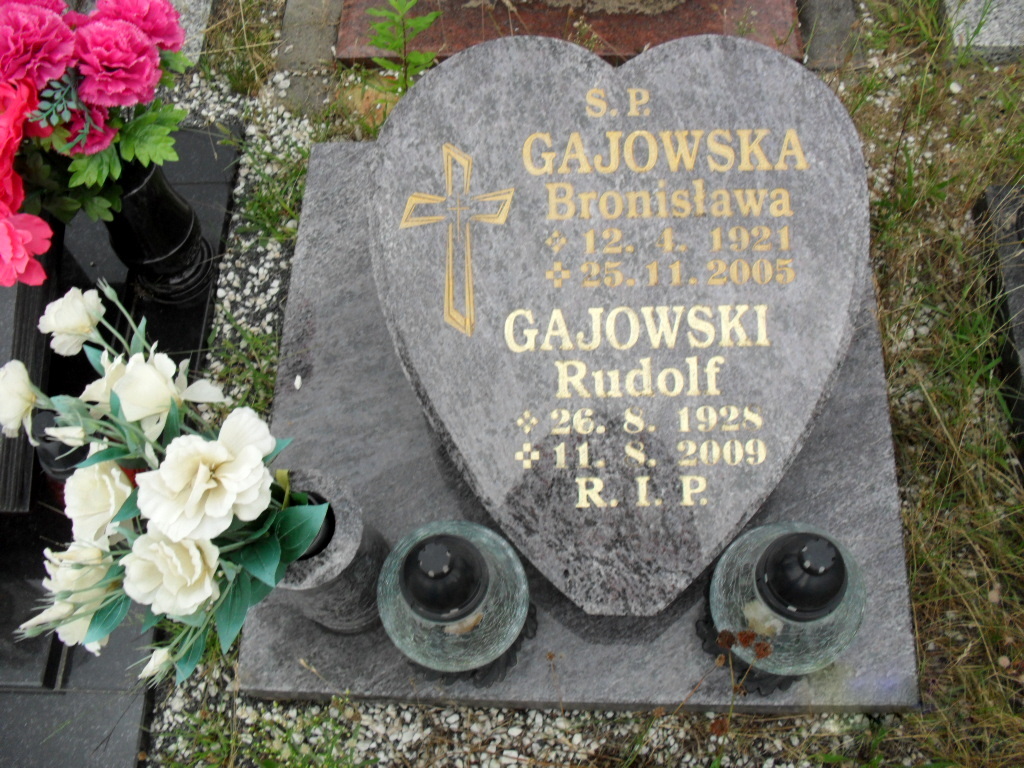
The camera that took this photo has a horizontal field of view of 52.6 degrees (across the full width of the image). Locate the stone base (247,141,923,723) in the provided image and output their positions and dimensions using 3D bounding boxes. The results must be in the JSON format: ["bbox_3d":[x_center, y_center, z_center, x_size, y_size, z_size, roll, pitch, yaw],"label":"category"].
[{"bbox_3d":[0.078,0.020,1.247,0.710,0.075,0.701,0,67,4],"label":"stone base"}]

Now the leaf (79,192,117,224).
[{"bbox_3d":[-0.424,-0.181,1.065,0.039,0.014,0.031,-17,92,-14],"label":"leaf"}]

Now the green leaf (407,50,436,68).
[{"bbox_3d":[-0.122,-0.437,1.395,0.045,0.009,0.022,-24,68,-13],"label":"green leaf"}]

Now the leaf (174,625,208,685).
[{"bbox_3d":[-0.264,0.223,0.852,0.024,0.010,0.062,28,104,-3],"label":"leaf"}]

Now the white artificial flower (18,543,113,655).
[{"bbox_3d":[-0.364,0.175,0.845,0.063,0.080,0.083,-16,65,-27],"label":"white artificial flower"}]

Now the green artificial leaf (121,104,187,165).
[{"bbox_3d":[-0.371,-0.257,1.070,0.063,0.022,0.058,27,72,-14],"label":"green artificial leaf"}]

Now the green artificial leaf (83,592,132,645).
[{"bbox_3d":[-0.334,0.194,0.855,0.025,0.010,0.062,45,99,1],"label":"green artificial leaf"}]

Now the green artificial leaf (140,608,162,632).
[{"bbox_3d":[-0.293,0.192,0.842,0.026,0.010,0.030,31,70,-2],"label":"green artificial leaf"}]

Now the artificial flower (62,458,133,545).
[{"bbox_3d":[-0.348,0.101,0.872,0.062,0.050,0.074,0,81,-18],"label":"artificial flower"}]

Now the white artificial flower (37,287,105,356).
[{"bbox_3d":[-0.394,-0.056,0.923,0.055,0.060,0.060,44,77,-13],"label":"white artificial flower"}]

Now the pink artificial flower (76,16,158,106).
[{"bbox_3d":[-0.387,-0.315,1.014,0.084,0.060,0.090,0,98,-15],"label":"pink artificial flower"}]

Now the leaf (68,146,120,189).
[{"bbox_3d":[-0.429,-0.223,1.065,0.053,0.016,0.043,6,89,-14],"label":"leaf"}]

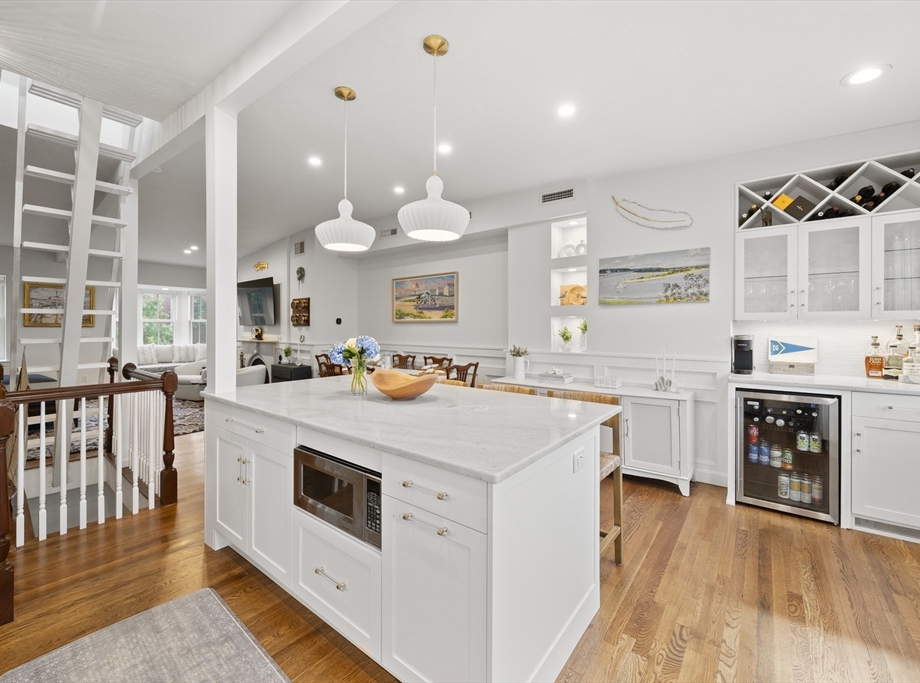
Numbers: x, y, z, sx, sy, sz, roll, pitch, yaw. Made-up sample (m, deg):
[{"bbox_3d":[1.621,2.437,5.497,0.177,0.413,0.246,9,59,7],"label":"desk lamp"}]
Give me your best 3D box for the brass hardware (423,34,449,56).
[{"bbox_3d":[-0.121,-1.458,1.820,0.128,0.035,0.128,0,1,0],"label":"brass hardware"}]

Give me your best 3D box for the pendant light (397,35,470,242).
[{"bbox_3d":[-0.126,-0.994,1.820,0.353,0.960,0.353,0,1,0],"label":"pendant light"}]

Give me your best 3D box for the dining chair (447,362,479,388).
[{"bbox_3d":[-0.182,0.690,3.602,0.540,0.940,0.510,1,2,36],"label":"dining chair"}]

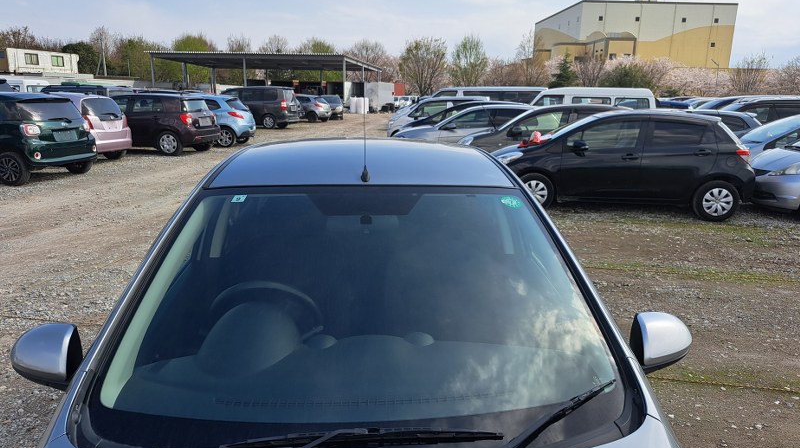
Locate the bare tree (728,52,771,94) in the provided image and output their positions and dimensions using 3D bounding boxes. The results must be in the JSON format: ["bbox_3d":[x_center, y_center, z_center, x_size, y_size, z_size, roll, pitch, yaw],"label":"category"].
[{"bbox_3d":[40.230,-15.954,63.817,5.000,7.206,5.000,1,13,0],"label":"bare tree"}]

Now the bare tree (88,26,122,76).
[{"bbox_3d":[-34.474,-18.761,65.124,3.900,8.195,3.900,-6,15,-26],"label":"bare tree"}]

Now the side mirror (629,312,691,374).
[{"bbox_3d":[0.789,0.348,1.654,0.195,0.148,0.120,0,14,-4],"label":"side mirror"}]

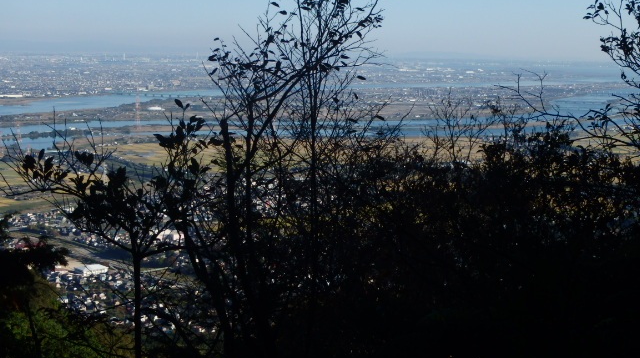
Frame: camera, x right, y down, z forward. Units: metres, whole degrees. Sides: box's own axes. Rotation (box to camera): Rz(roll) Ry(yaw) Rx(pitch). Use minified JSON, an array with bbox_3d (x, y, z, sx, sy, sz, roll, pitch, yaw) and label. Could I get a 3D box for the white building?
[{"bbox_3d":[-366.890,143.910,1664.620,43.500,13.000,28.000,-5,9,-37],"label":"white building"}]

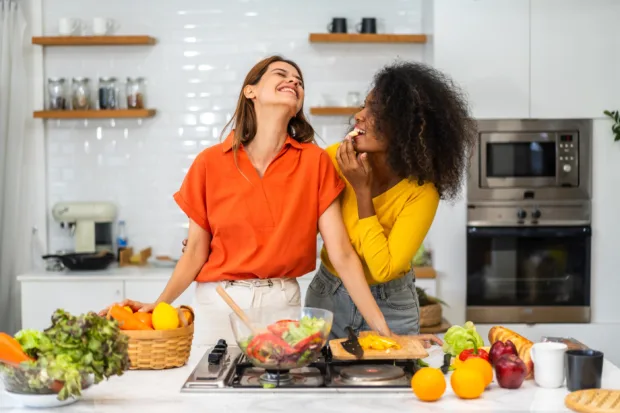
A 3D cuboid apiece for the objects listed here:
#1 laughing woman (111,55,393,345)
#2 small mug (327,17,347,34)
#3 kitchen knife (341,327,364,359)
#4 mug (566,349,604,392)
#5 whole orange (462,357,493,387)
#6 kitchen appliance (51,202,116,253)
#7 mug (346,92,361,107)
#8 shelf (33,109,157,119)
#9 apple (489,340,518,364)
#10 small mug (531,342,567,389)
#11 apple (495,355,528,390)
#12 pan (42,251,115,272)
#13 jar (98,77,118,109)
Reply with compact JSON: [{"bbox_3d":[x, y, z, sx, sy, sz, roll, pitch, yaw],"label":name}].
[{"bbox_3d":[-0.130,0.401,2.870,0.840,1.750,0.520,0,3,-2],"label":"laughing woman"},{"bbox_3d":[0.144,-0.942,4.980,0.100,0.094,0.080,0,3,1],"label":"small mug"},{"bbox_3d":[0.099,0.332,2.319,0.048,0.022,0.330,0,4,-2],"label":"kitchen knife"},{"bbox_3d":[0.612,0.368,2.107,0.086,0.088,0.094,0,2,0],"label":"mug"},{"bbox_3d":[0.390,0.396,2.220,0.079,0.078,0.079,0,3,1],"label":"whole orange"},{"bbox_3d":[-1.186,0.146,4.998,0.335,0.330,0.170,0,2,0],"label":"kitchen appliance"},{"bbox_3d":[0.229,-0.561,4.980,0.075,0.083,0.075,0,2,0],"label":"mug"},{"bbox_3d":[-1.125,-0.483,4.980,0.600,0.038,0.210,0,3,1],"label":"shelf"},{"bbox_3d":[0.475,0.367,2.322,0.071,0.074,0.071,0,2,0],"label":"apple"},{"bbox_3d":[0.580,0.383,2.290,0.087,0.096,0.088,0,3,1],"label":"small mug"},{"bbox_3d":[0.454,0.373,2.141,0.073,0.075,0.073,0,2,0],"label":"apple"},{"bbox_3d":[-1.176,0.284,4.830,0.390,0.075,0.270,0,3,1],"label":"pan"},{"bbox_3d":[-1.057,-0.595,4.980,0.100,0.176,0.100,0,2,0],"label":"jar"}]

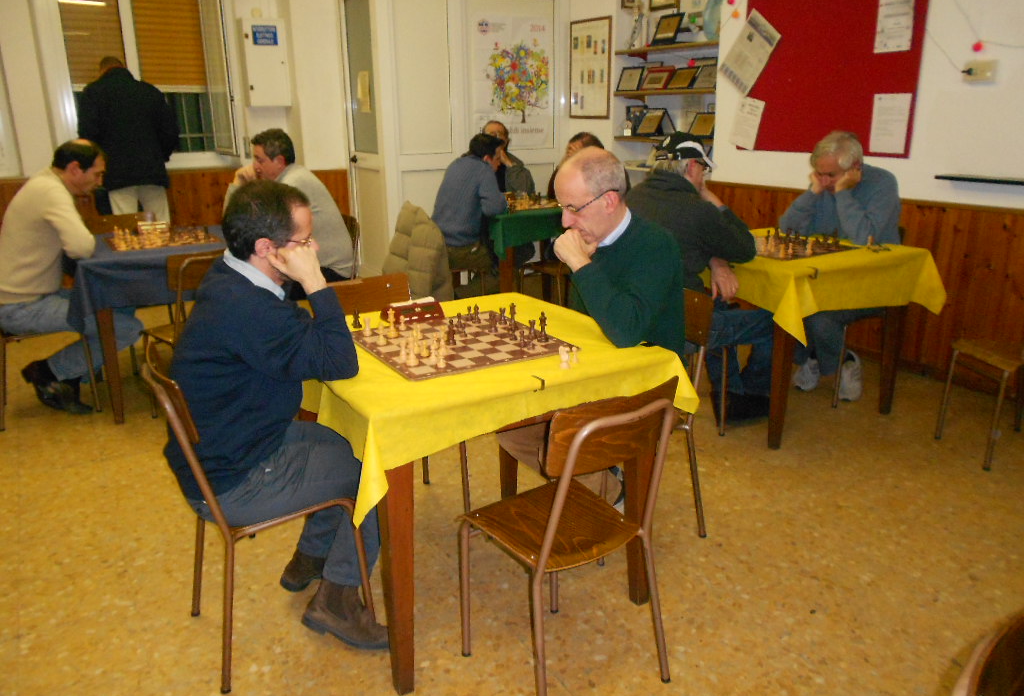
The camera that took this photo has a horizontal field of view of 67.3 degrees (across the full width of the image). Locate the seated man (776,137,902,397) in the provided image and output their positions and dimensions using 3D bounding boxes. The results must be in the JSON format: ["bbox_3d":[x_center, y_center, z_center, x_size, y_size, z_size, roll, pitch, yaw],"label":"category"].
[{"bbox_3d":[1.596,-0.402,3.830,0.700,1.310,0.540,-14,21,-37],"label":"seated man"}]

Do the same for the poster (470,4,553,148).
[{"bbox_3d":[0.007,-2.155,6.266,0.700,1.000,0.020,-9,19,-27],"label":"poster"}]

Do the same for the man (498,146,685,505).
[{"bbox_3d":[0.275,0.038,2.419,0.680,1.280,0.560,-10,20,-29],"label":"man"}]

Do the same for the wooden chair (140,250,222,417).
[{"bbox_3d":[-1.489,-0.064,3.628,0.460,0.840,0.420,15,23,42],"label":"wooden chair"}]

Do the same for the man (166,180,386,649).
[{"bbox_3d":[-0.591,0.193,2.005,0.600,1.240,0.520,-10,19,-28],"label":"man"}]

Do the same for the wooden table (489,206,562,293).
[{"bbox_3d":[0.079,-0.590,5.324,0.860,0.775,0.860,-10,20,-29],"label":"wooden table"}]

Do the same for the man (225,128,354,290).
[{"bbox_3d":[-1.256,-0.579,4.488,0.720,1.330,0.540,-10,19,-29],"label":"man"}]

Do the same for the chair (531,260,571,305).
[{"bbox_3d":[0.319,-0.514,5.072,0.420,0.840,0.460,-14,21,-37],"label":"chair"}]

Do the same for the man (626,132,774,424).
[{"bbox_3d":[0.852,-0.275,3.408,0.740,1.290,0.540,-10,19,-28],"label":"man"}]

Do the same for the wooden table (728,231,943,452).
[{"bbox_3d":[1.265,-0.102,3.709,0.860,0.775,0.860,-10,20,-29],"label":"wooden table"}]

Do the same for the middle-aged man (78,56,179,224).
[{"bbox_3d":[-2.595,-1.067,5.316,0.580,1.730,0.380,-10,19,-28],"label":"middle-aged man"}]

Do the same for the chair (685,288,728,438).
[{"bbox_3d":[0.705,0.014,3.307,0.460,0.830,0.420,-12,20,-32],"label":"chair"}]

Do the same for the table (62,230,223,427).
[{"bbox_3d":[-1.742,-0.184,4.145,0.900,0.790,0.880,-11,19,-31],"label":"table"}]

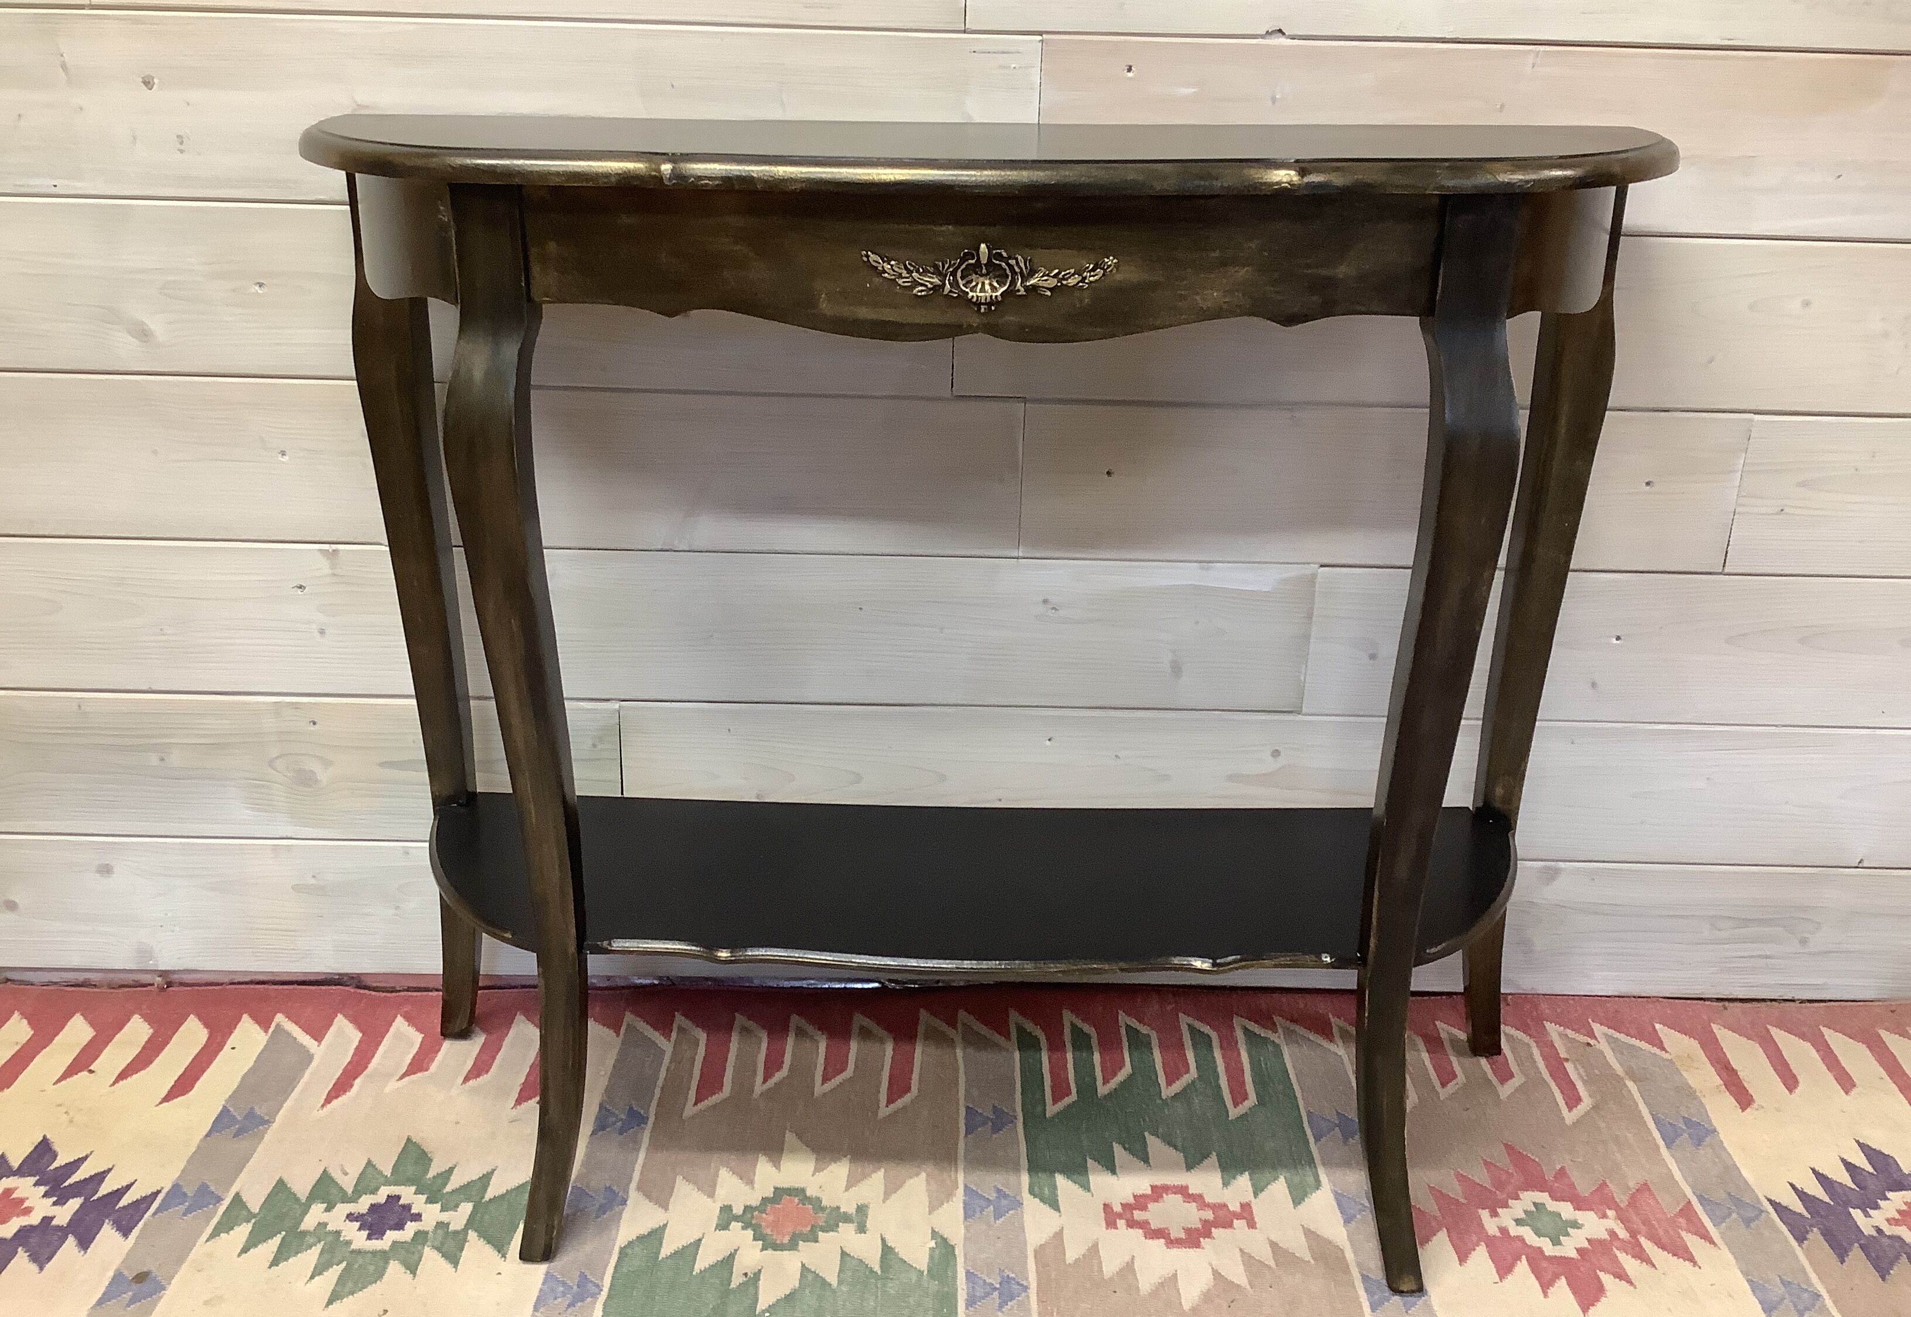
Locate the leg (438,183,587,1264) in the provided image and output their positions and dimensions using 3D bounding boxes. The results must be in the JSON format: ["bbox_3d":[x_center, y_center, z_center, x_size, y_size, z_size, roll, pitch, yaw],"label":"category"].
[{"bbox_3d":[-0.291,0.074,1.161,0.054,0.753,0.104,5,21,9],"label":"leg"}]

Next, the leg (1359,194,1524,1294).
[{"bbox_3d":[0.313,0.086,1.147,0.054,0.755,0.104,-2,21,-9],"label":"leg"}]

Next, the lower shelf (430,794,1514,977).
[{"bbox_3d":[0.017,0.178,1.350,0.885,0.015,0.261,1,21,0],"label":"lower shelf"}]

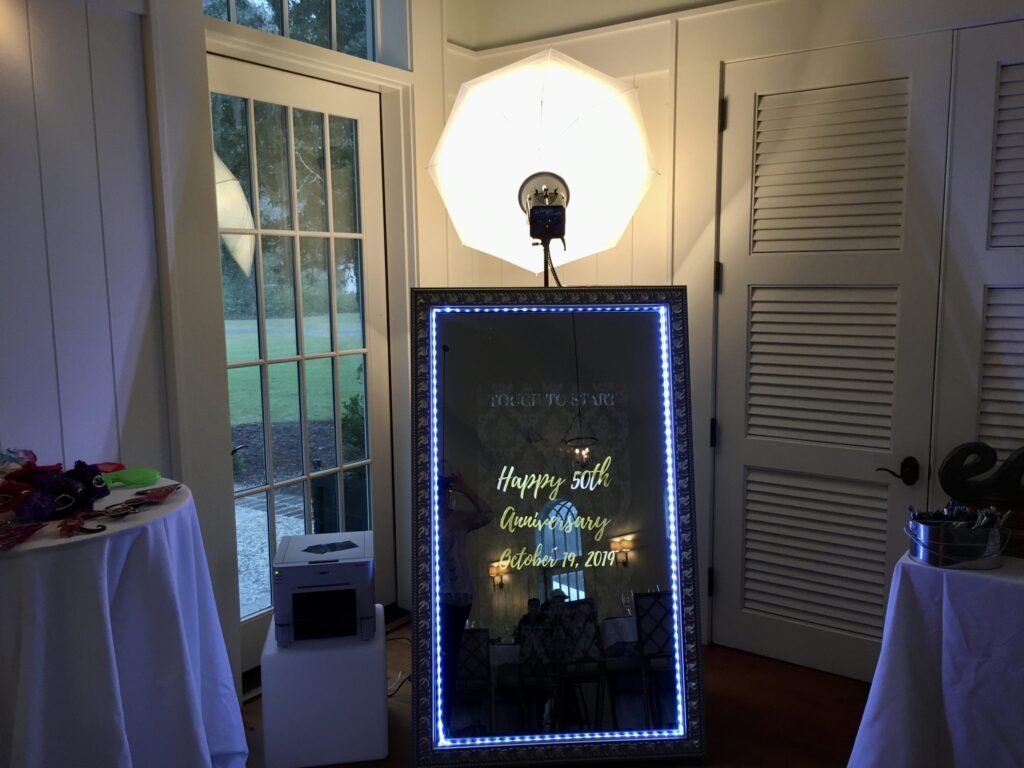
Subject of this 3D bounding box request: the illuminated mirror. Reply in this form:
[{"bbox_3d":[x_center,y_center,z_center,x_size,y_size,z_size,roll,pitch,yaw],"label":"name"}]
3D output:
[{"bbox_3d":[0.144,0.456,2.913,0.936,1.567,0.110,-1,-5,-2],"label":"illuminated mirror"}]

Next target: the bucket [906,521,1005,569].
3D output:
[{"bbox_3d":[1.335,0.462,2.602,0.285,0.128,0.285,3,9,28],"label":"bucket"}]

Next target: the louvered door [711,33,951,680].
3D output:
[{"bbox_3d":[1.206,-0.042,3.357,0.822,2.425,0.045,5,9,35],"label":"louvered door"}]

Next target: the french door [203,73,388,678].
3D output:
[{"bbox_3d":[-0.900,-0.068,3.648,0.047,2.418,1.056,5,9,35],"label":"french door"}]

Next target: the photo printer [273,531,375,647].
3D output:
[{"bbox_3d":[-0.645,0.708,3.009,0.325,0.280,0.338,-2,8,-9],"label":"photo printer"}]

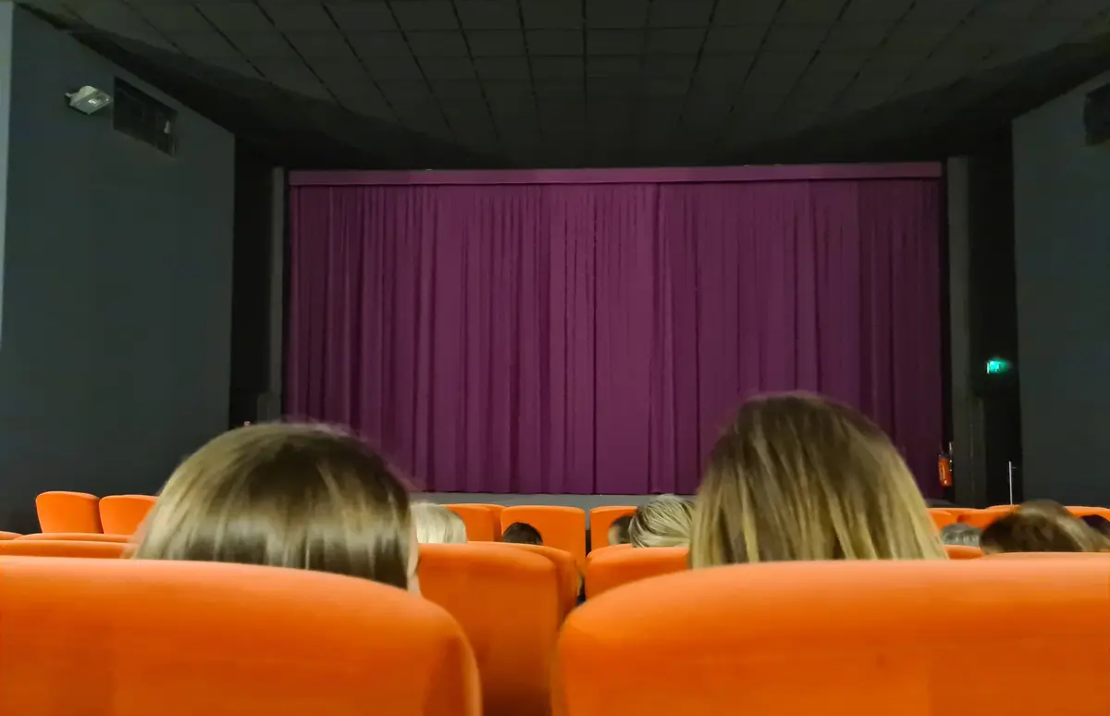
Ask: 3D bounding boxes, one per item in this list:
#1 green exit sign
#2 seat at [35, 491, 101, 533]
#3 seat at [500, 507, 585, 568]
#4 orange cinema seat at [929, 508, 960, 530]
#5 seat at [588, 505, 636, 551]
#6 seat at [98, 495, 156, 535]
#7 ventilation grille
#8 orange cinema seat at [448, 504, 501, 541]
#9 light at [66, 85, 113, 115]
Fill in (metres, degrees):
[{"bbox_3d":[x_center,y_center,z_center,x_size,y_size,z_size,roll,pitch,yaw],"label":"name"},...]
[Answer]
[{"bbox_3d":[6.178,0.109,11.600,0.330,0.180,0.060,-1,-4,16],"label":"green exit sign"},{"bbox_3d":[-3.417,1.451,6.245,0.550,0.950,0.620,-1,-4,18],"label":"seat"},{"bbox_3d":[-0.046,1.436,5.589,0.550,0.950,0.620,0,-4,5],"label":"seat"},{"bbox_3d":[2.255,1.446,5.518,0.550,0.950,0.620,0,-4,-4],"label":"orange cinema seat"},{"bbox_3d":[0.508,1.437,5.576,0.550,0.950,0.620,0,-4,2],"label":"seat"},{"bbox_3d":[-2.857,1.444,6.053,0.550,0.950,0.620,-1,-4,16],"label":"seat"},{"bbox_3d":[-4.693,-2.737,9.580,0.080,0.560,1.100,0,-4,9],"label":"ventilation grille"},{"bbox_3d":[-0.612,1.439,5.633,0.550,0.950,0.620,0,-4,7],"label":"orange cinema seat"},{"bbox_3d":[-4.655,-2.589,8.350,0.300,0.230,0.300,0,-4,9],"label":"light"}]

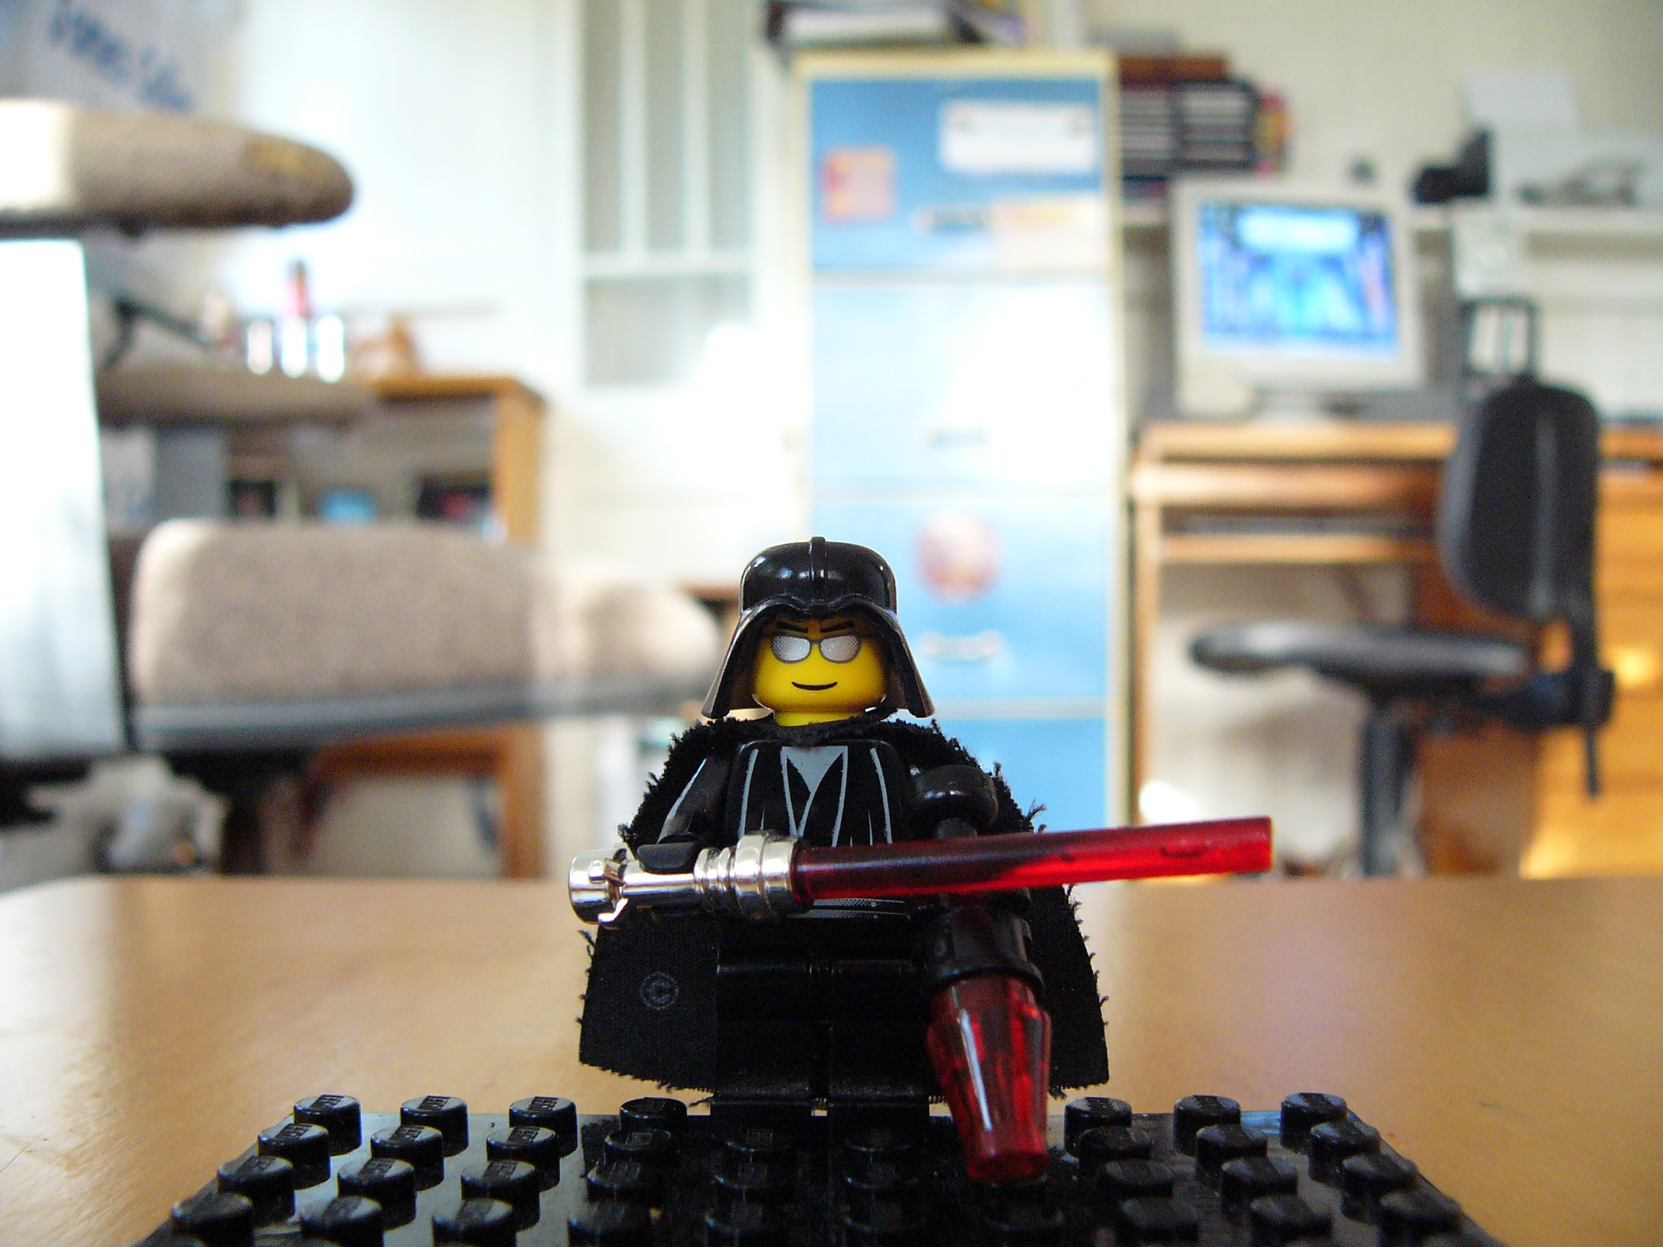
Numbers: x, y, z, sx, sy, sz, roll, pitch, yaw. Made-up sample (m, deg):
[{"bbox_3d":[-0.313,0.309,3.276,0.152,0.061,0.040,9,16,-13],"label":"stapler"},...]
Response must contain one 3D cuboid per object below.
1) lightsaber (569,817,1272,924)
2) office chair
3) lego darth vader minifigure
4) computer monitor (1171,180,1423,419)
[{"bbox_3d":[0.005,0.015,0.104,0.042,0.005,0.005,-5,-1,6],"label":"lightsaber"},{"bbox_3d":[0.690,0.090,2.150,0.560,0.790,0.530,0,-1,20],"label":"office chair"},{"bbox_3d":[0.001,0.015,0.122,0.039,0.043,0.029,0,-1,0],"label":"lego darth vader minifigure"},{"bbox_3d":[0.670,-0.465,2.670,0.360,0.365,0.350,0,-1,-7],"label":"computer monitor"}]

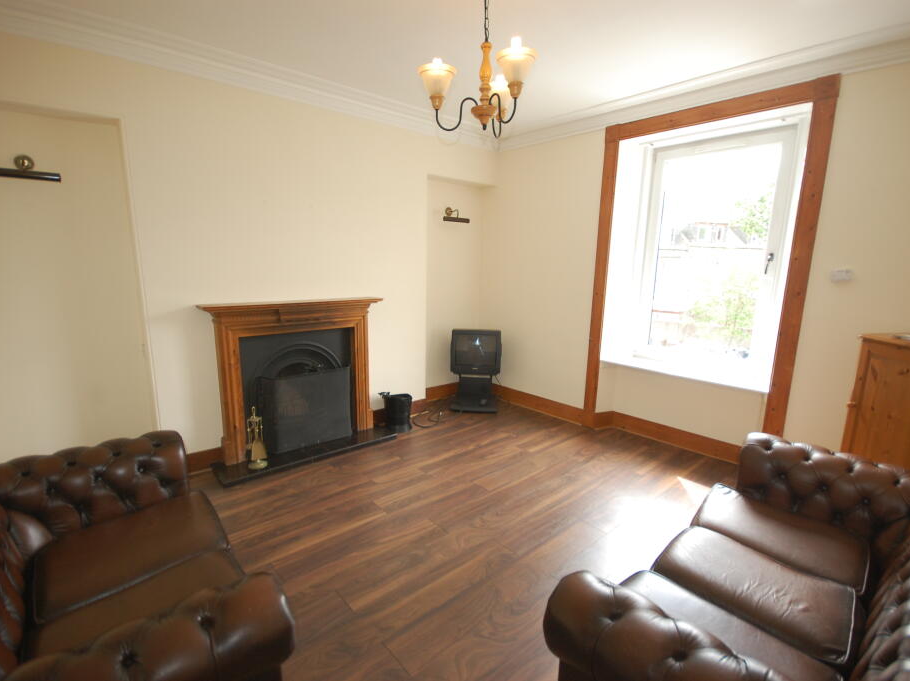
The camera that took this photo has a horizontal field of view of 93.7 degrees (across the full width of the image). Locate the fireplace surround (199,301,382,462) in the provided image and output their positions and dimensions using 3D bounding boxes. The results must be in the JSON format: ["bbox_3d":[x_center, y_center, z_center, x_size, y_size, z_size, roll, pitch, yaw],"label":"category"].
[{"bbox_3d":[-1.212,0.276,3.421,1.361,1.176,0.191,-8,14,-40],"label":"fireplace surround"}]

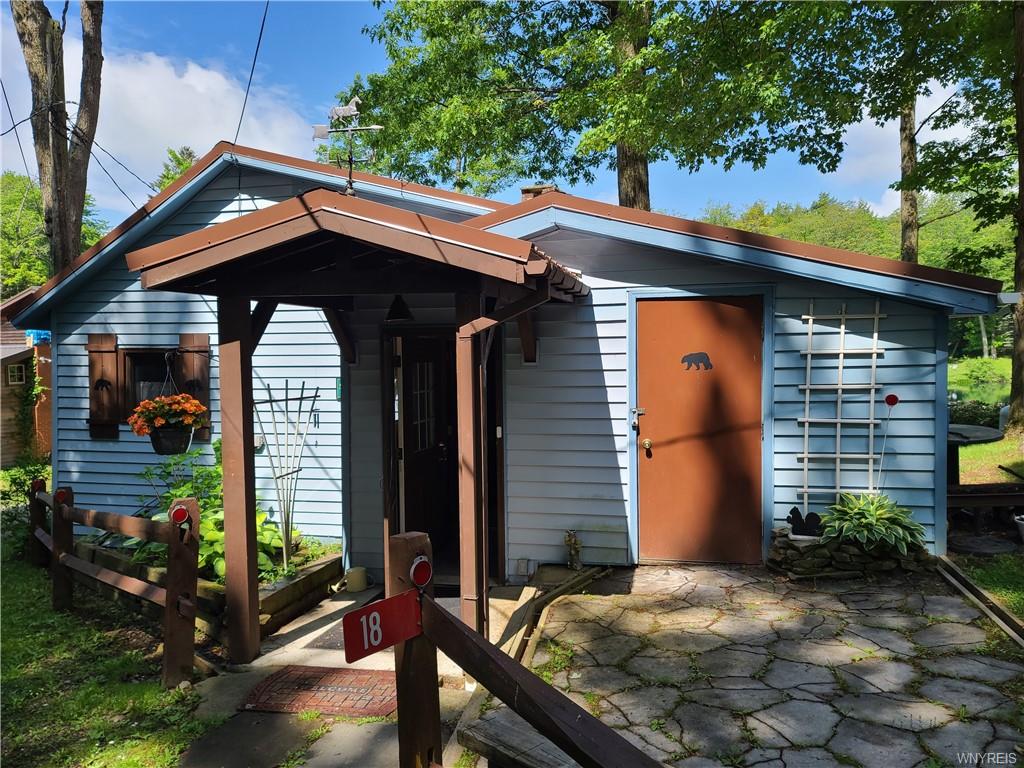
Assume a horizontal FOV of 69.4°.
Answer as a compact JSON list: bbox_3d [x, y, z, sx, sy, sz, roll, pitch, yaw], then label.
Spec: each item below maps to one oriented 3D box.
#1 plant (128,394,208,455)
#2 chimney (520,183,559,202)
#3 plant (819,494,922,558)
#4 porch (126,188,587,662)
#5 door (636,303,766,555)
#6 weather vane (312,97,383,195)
[{"bbox_3d":[-2.331,0.264,5.011,0.482,0.400,0.460,0,2,14],"label":"plant"},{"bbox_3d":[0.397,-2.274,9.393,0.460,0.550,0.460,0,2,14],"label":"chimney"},{"bbox_3d":[2.458,0.932,5.051,0.654,0.352,0.620,0,2,14],"label":"plant"},{"bbox_3d":[-0.884,0.305,5.248,2.660,2.951,1.870,0,2,14],"label":"porch"},{"bbox_3d":[1.428,0.361,5.642,0.922,2.034,0.050,0,2,14],"label":"door"},{"bbox_3d":[-1.026,-1.481,4.623,0.469,0.612,0.240,0,2,14],"label":"weather vane"}]

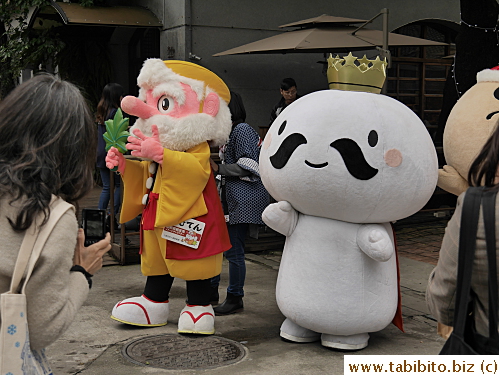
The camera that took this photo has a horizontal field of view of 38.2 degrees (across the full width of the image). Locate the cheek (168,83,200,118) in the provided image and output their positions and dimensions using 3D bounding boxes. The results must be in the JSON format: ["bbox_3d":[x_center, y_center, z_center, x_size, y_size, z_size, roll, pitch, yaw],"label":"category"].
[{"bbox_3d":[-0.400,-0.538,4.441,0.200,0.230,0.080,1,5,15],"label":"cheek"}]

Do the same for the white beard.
[{"bbox_3d":[-0.442,-0.384,4.684,0.560,0.310,0.600,-3,6,-37],"label":"white beard"}]

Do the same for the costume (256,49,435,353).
[{"bbox_3d":[0.610,0.070,4.399,1.060,1.770,0.980,2,5,28],"label":"costume"}]

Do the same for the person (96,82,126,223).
[{"bbox_3d":[-1.459,-0.343,7.797,0.380,1.600,0.450,-3,5,-30],"label":"person"}]

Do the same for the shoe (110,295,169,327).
[{"bbox_3d":[-0.747,0.823,4.900,0.380,0.185,0.220,3,3,-26],"label":"shoe"}]

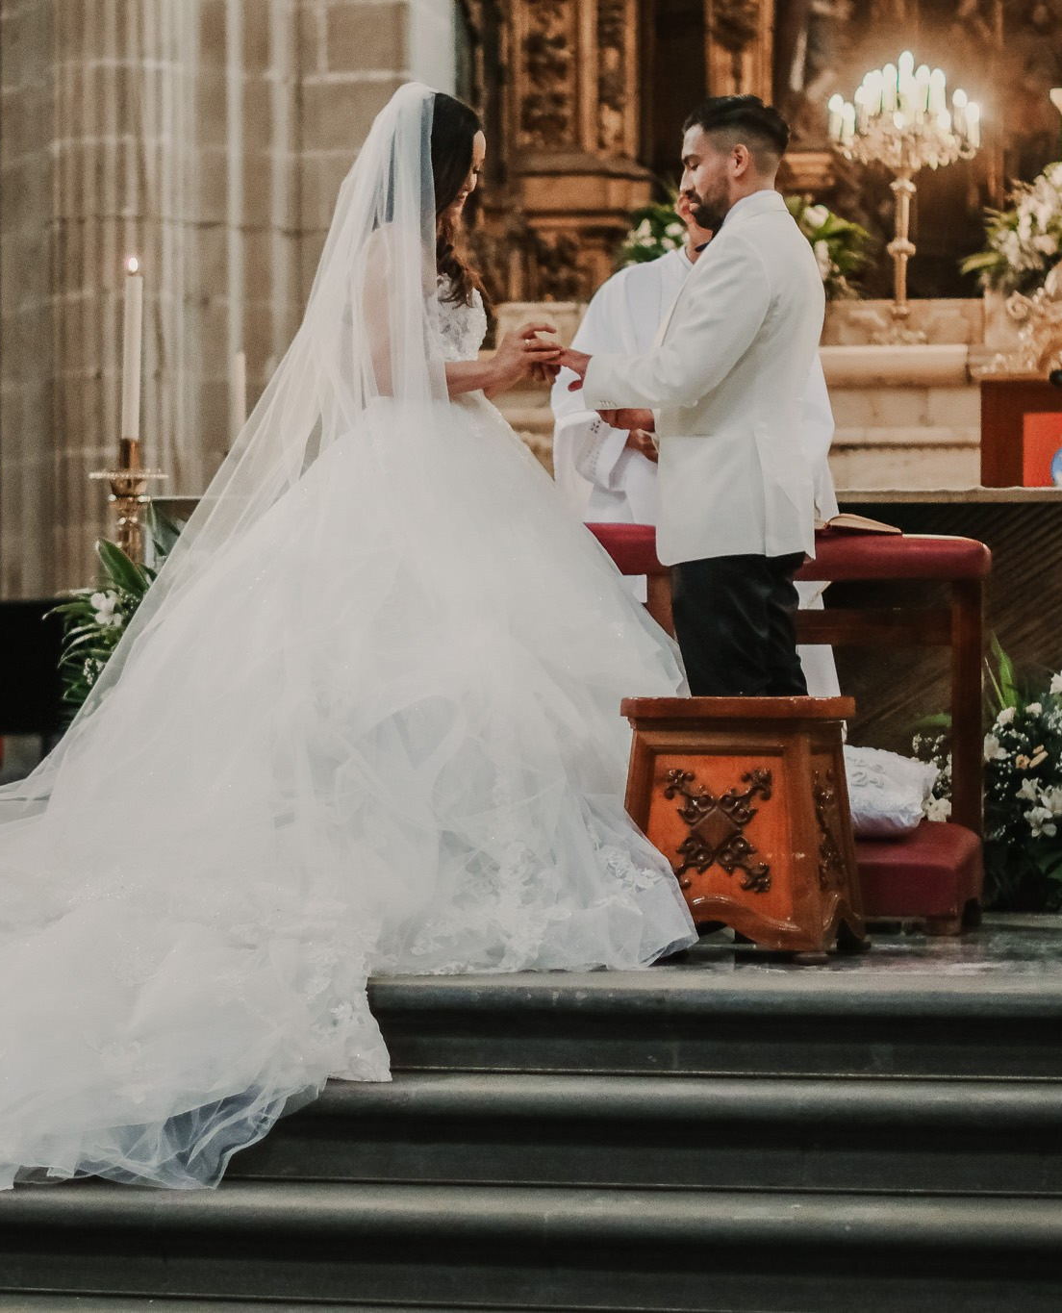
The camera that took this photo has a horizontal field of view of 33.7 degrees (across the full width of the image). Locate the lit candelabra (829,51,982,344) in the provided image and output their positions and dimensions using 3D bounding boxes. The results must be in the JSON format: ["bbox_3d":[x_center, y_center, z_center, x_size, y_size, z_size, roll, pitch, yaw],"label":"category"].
[{"bbox_3d":[1.670,-2.041,7.790,0.680,1.290,0.680,0,-1,4],"label":"lit candelabra"}]

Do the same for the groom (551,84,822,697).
[{"bbox_3d":[0.343,-0.283,3.606,0.550,1.750,0.500,0,-1,8],"label":"groom"}]

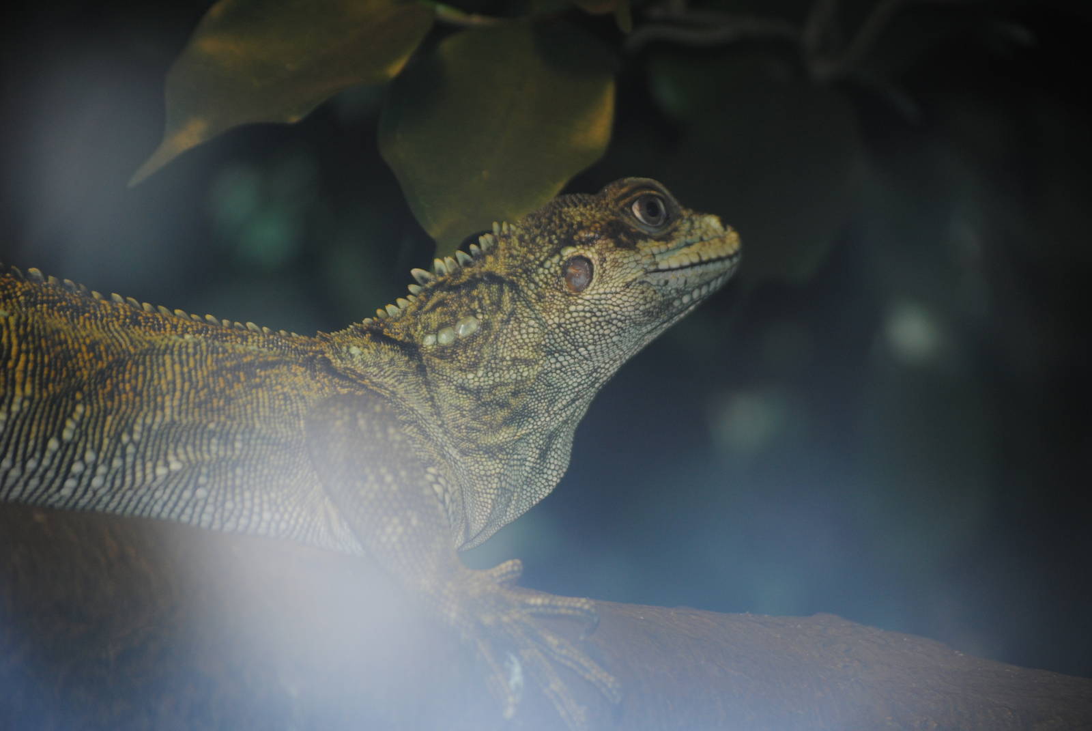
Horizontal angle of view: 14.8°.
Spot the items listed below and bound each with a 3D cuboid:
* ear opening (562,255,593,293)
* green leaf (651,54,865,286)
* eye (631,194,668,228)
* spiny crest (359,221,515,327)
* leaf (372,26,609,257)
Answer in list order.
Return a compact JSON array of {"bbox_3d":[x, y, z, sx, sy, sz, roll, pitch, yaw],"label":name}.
[{"bbox_3d":[0.009,-0.026,1.200,0.009,0.011,0.004,9,0,3],"label":"ear opening"},{"bbox_3d":[0.071,-0.065,1.400,0.072,0.078,0.022,0,-12,0],"label":"green leaf"},{"bbox_3d":[0.030,-0.044,1.203,0.011,0.010,0.007,-10,6,-14],"label":"eye"},{"bbox_3d":[-0.033,-0.026,1.215,0.055,0.009,0.006,-35,0,0],"label":"spiny crest"},{"bbox_3d":[-0.015,-0.067,1.255,0.071,0.075,0.020,1,-15,-3],"label":"leaf"}]

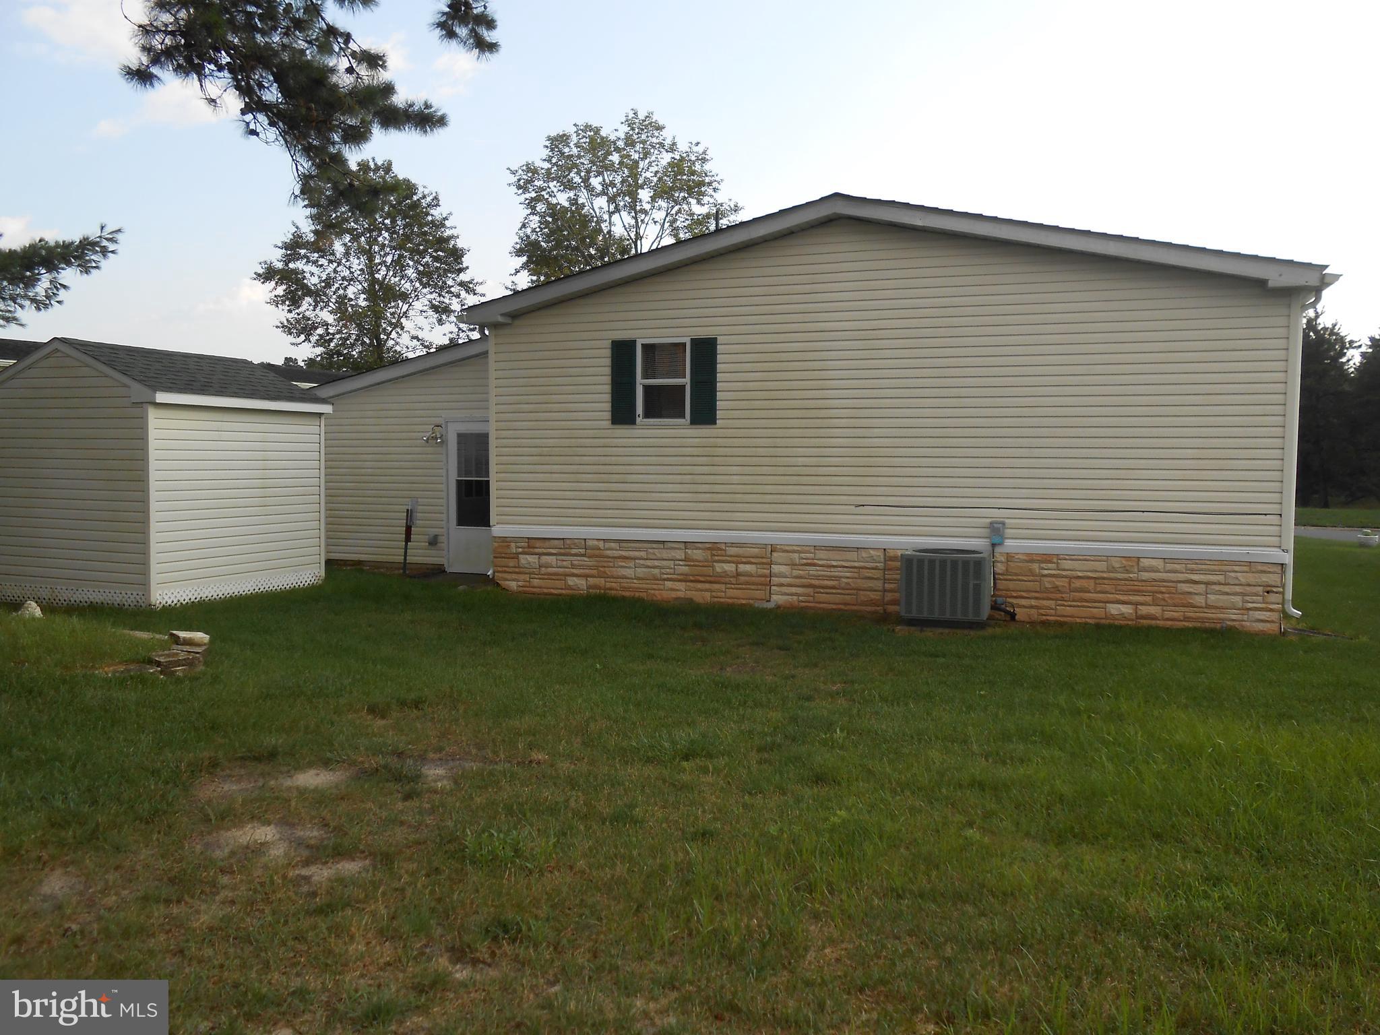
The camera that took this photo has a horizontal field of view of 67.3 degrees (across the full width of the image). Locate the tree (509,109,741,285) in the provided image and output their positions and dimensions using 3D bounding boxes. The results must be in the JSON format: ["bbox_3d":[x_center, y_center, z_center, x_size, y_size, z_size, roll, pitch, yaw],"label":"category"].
[{"bbox_3d":[-1.938,-6.291,31.386,7.200,11.853,7.200,0,4,0],"label":"tree"}]

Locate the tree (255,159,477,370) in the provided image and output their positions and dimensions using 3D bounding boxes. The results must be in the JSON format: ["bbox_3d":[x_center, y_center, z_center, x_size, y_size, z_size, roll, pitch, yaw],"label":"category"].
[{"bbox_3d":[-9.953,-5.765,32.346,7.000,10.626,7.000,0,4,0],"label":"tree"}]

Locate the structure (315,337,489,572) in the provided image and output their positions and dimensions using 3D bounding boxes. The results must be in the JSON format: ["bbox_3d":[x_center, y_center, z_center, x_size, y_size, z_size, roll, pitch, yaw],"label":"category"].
[{"bbox_3d":[-3.248,-0.983,16.025,3.920,3.185,4.410,1,4,19],"label":"structure"}]

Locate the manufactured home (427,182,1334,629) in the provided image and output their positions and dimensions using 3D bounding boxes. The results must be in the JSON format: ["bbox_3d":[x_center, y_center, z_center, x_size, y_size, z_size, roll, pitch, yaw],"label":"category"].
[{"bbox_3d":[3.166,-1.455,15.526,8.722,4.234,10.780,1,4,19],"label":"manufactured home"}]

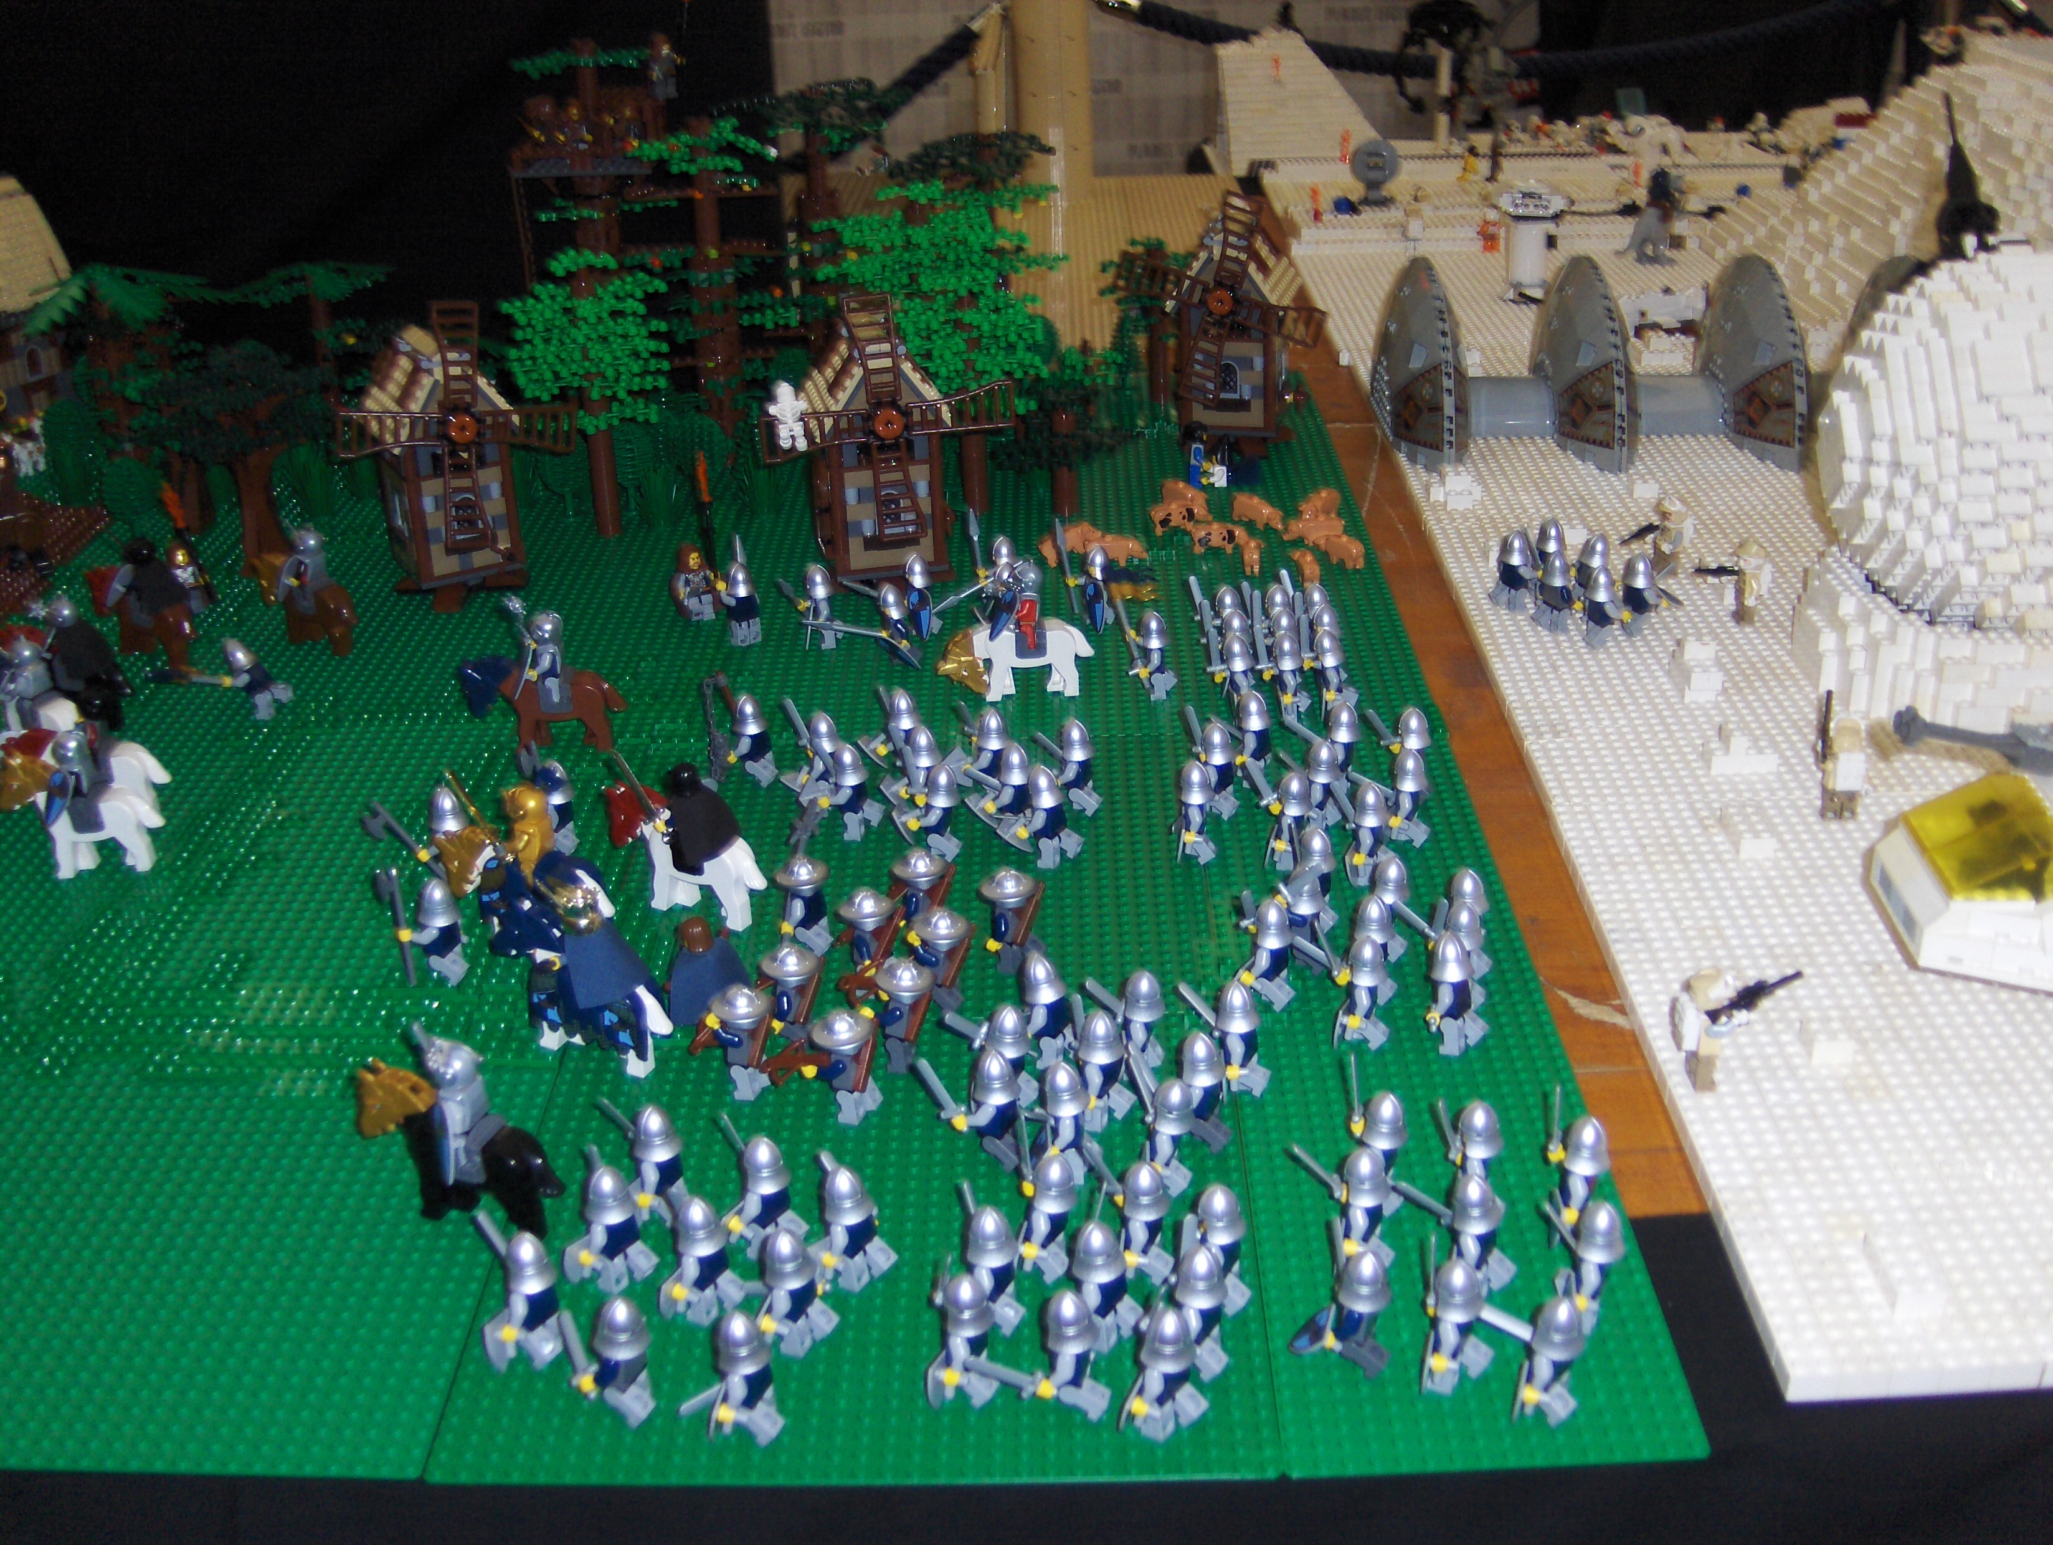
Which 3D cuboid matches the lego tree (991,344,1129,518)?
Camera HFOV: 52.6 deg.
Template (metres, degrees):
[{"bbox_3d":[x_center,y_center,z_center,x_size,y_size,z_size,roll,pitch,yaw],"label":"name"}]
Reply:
[{"bbox_3d":[0.021,-0.213,1.313,0.088,0.105,0.082,-1,27,1],"label":"lego tree"}]

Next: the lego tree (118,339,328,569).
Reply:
[{"bbox_3d":[-0.479,-0.191,1.257,0.124,0.134,0.110,-1,27,1],"label":"lego tree"}]

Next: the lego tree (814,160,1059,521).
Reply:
[{"bbox_3d":[-0.053,-0.267,1.302,0.152,0.213,0.135,-1,27,1],"label":"lego tree"}]

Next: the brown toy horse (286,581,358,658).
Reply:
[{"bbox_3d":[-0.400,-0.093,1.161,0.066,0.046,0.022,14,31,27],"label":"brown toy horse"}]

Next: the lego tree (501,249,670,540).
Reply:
[{"bbox_3d":[-0.266,-0.230,1.279,0.102,0.176,0.096,-1,27,1],"label":"lego tree"}]

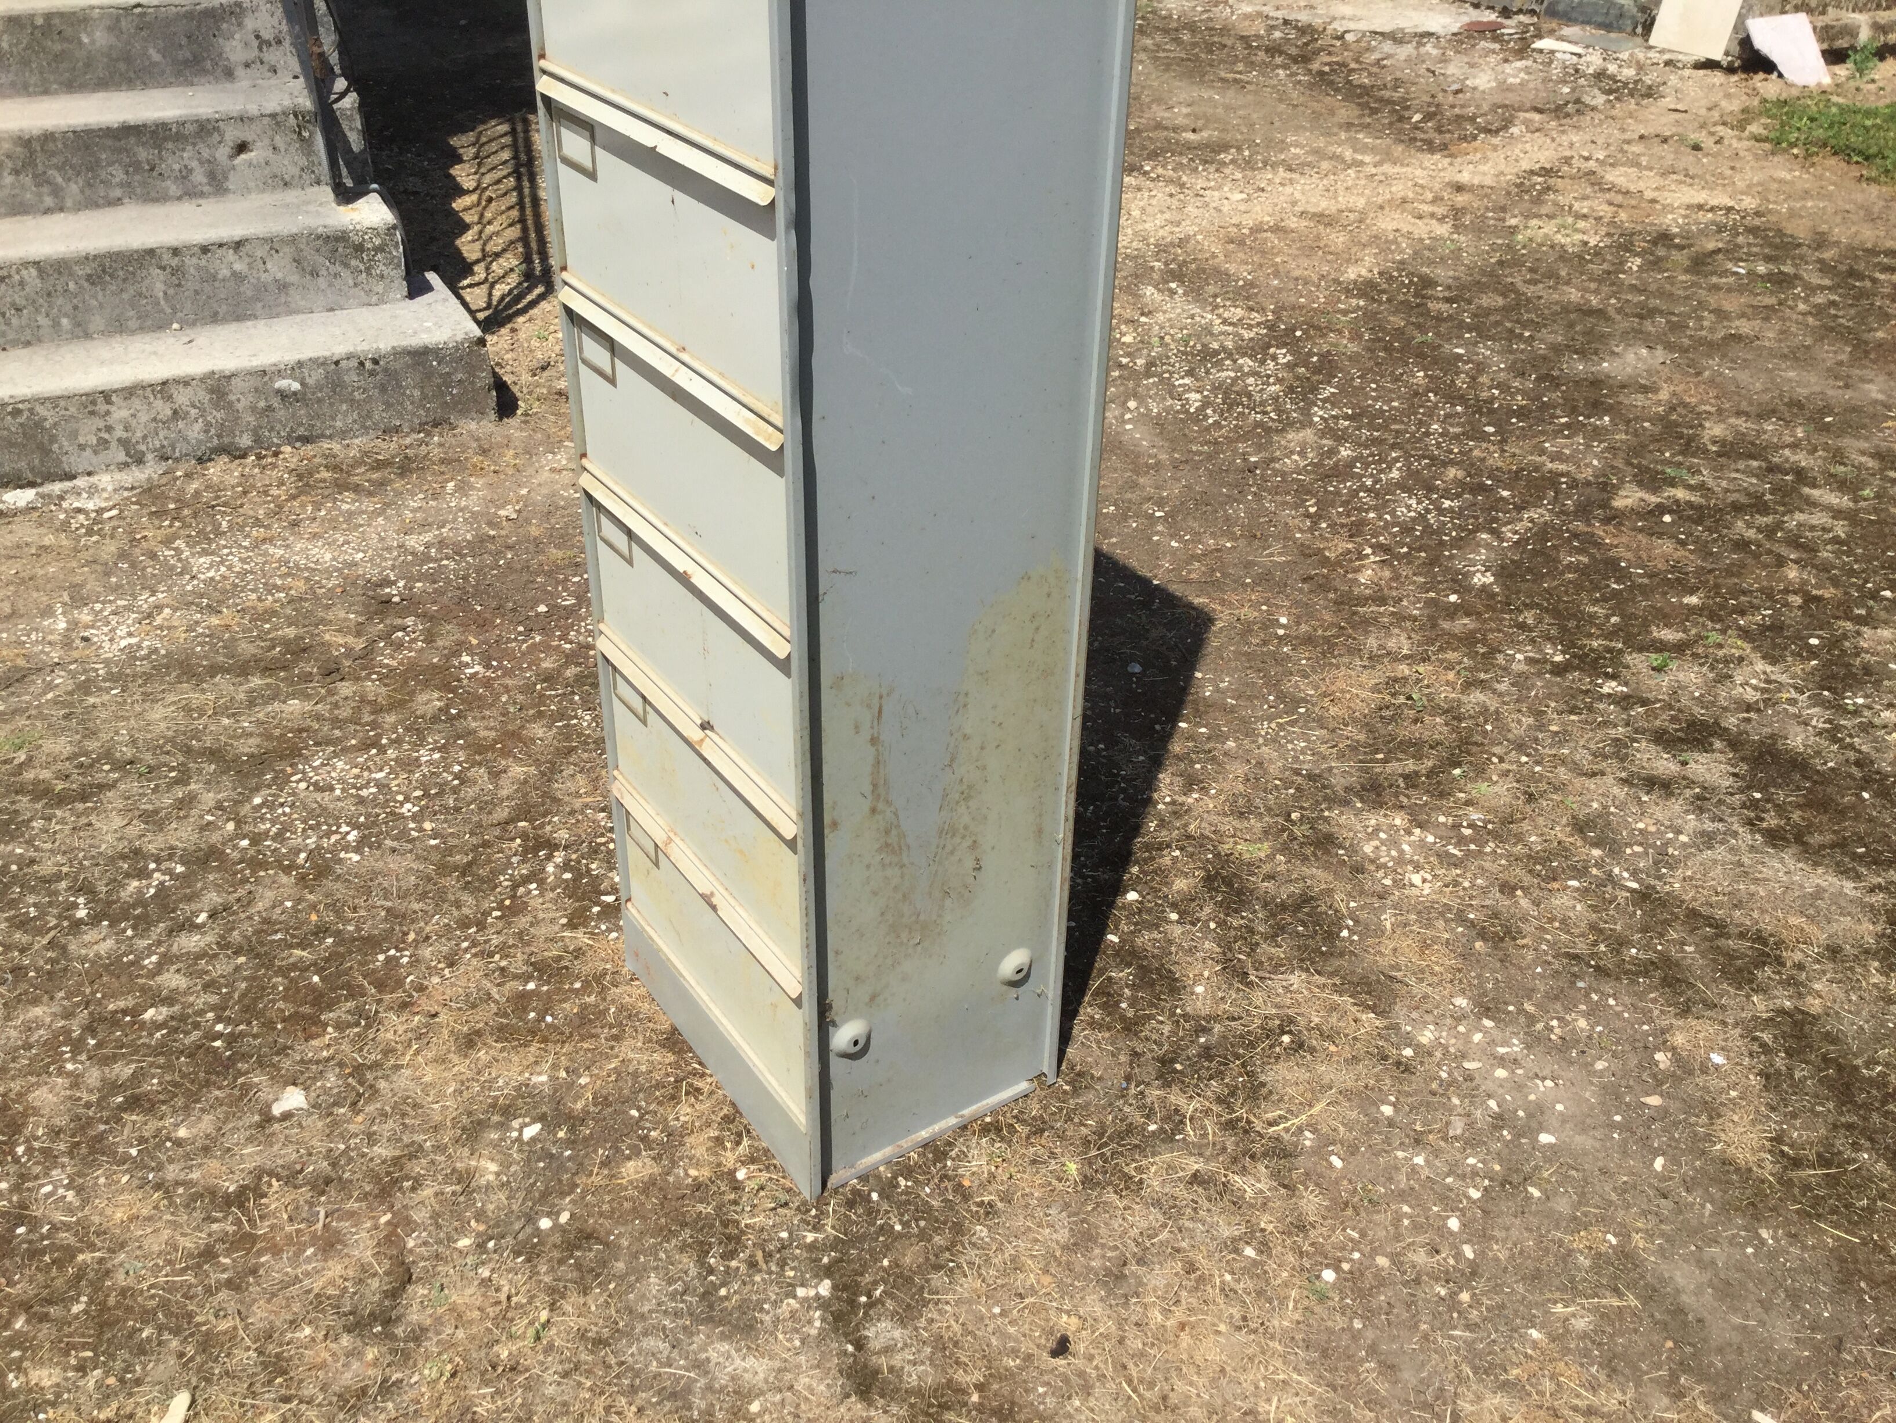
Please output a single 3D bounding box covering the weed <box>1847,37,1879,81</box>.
[{"bbox_3d":[3.511,-2.507,6.536,0.110,0.150,0.110,17,36,22],"label":"weed"}]

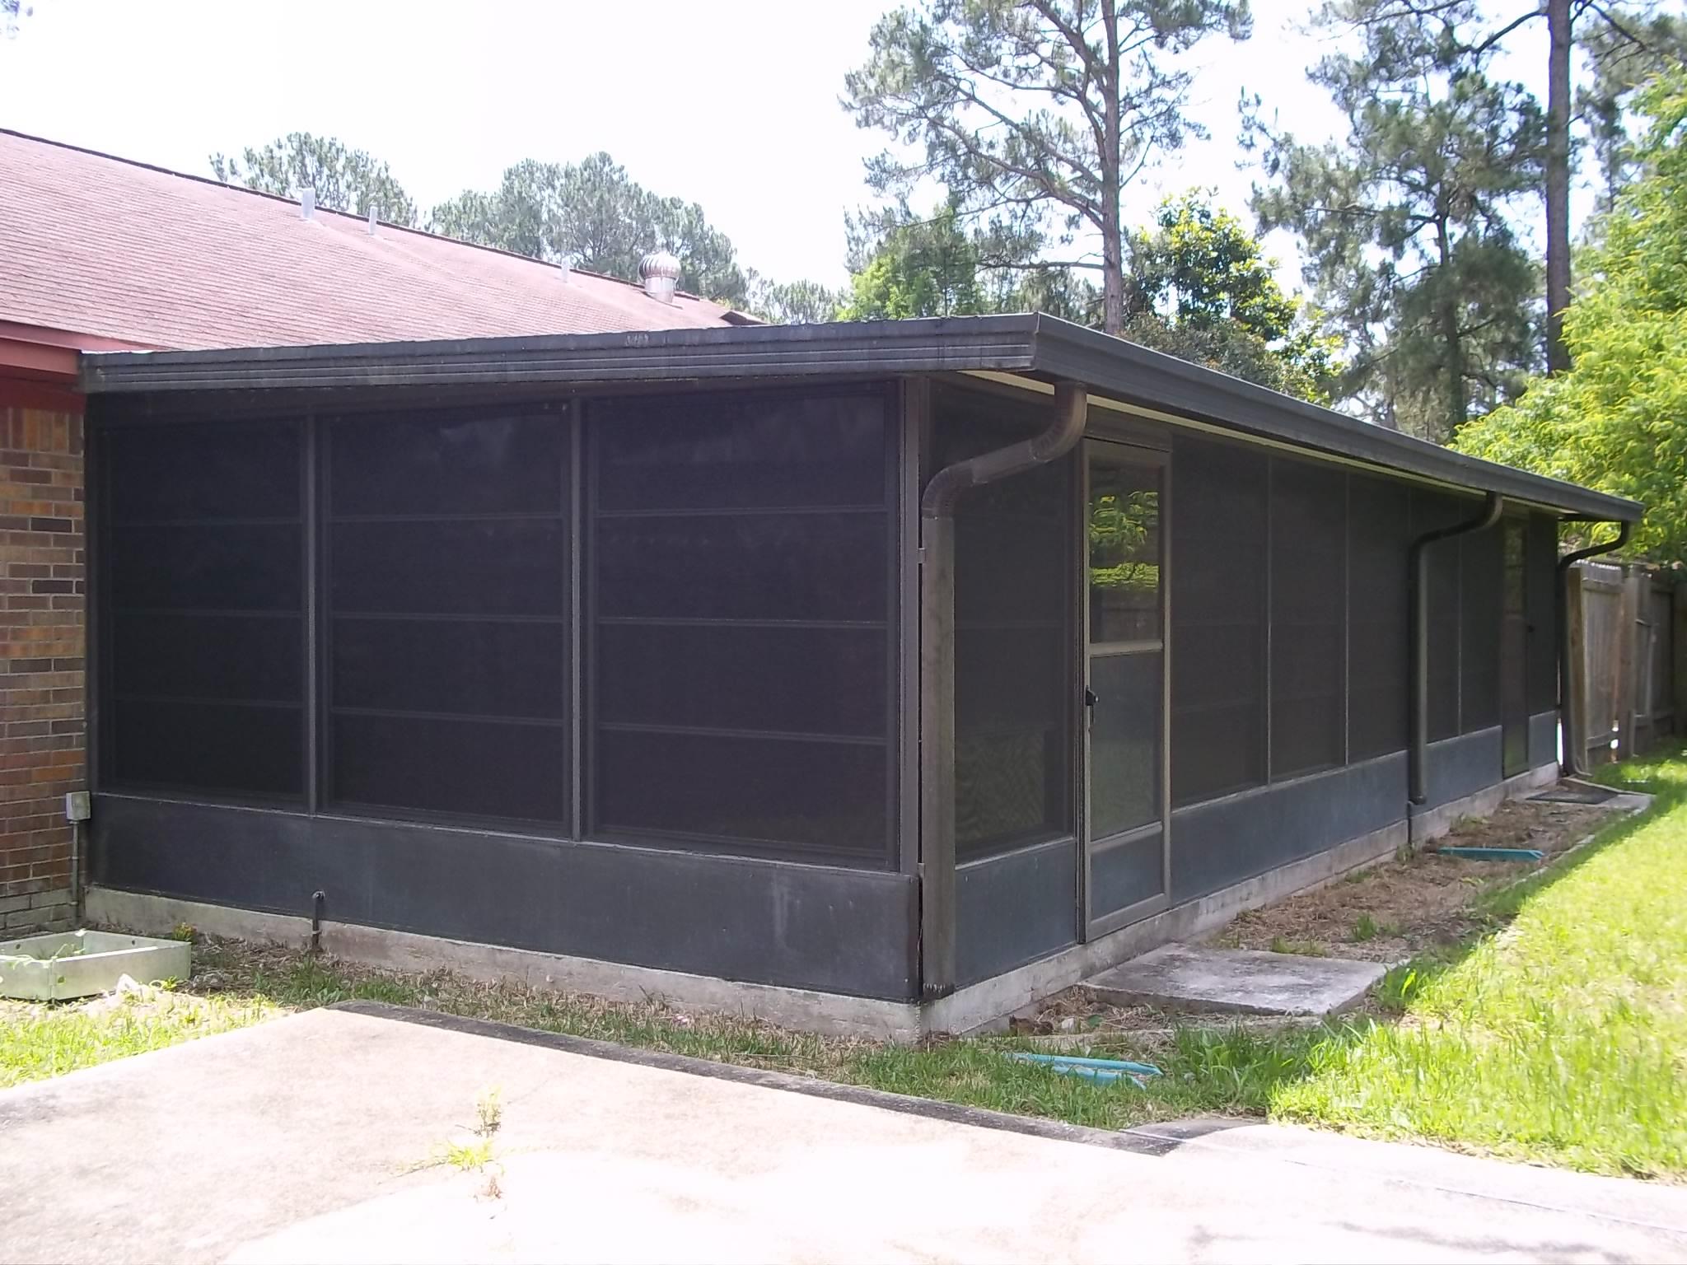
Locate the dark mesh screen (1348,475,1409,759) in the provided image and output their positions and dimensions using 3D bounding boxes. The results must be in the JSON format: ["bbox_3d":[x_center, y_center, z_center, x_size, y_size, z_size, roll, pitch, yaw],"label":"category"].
[{"bbox_3d":[3.262,-0.097,10.717,0.050,1.644,1.325,1,1,33],"label":"dark mesh screen"}]

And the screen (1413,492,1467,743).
[{"bbox_3d":[4.037,-0.085,11.918,0.050,1.666,1.380,1,1,32],"label":"screen"}]

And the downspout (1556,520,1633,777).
[{"bbox_3d":[6.459,0.136,15.098,0.568,2.172,0.110,1,1,33],"label":"downspout"}]

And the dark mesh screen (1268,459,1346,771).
[{"bbox_3d":[2.553,-0.063,9.568,0.050,1.660,1.371,1,1,32],"label":"dark mesh screen"}]

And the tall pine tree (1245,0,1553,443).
[{"bbox_3d":[9.479,-5.743,29.905,5.300,13.900,5.300,0,1,0],"label":"tall pine tree"}]

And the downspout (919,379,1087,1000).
[{"bbox_3d":[0.541,0.216,5.920,0.573,2.092,0.110,1,1,33],"label":"downspout"}]

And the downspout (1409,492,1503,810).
[{"bbox_3d":[3.893,0.113,11.162,0.556,1.993,0.104,1,1,32],"label":"downspout"}]

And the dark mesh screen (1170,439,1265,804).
[{"bbox_3d":[1.811,-0.060,8.464,0.050,1.674,1.285,1,1,33],"label":"dark mesh screen"}]

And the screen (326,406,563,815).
[{"bbox_3d":[-1.659,-0.084,7.284,1.400,1.659,0.050,1,1,33],"label":"screen"}]

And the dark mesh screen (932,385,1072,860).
[{"bbox_3d":[0.609,-0.023,6.492,0.050,1.660,1.151,1,1,32],"label":"dark mesh screen"}]

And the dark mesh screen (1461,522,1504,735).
[{"bbox_3d":[4.746,-0.075,13.040,0.050,1.618,1.321,1,1,32],"label":"dark mesh screen"}]

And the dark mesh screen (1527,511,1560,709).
[{"bbox_3d":[5.873,-0.163,14.771,0.050,1.644,1.245,1,1,33],"label":"dark mesh screen"}]

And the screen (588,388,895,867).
[{"bbox_3d":[-0.411,-0.029,6.353,1.398,1.672,0.050,1,1,32],"label":"screen"}]

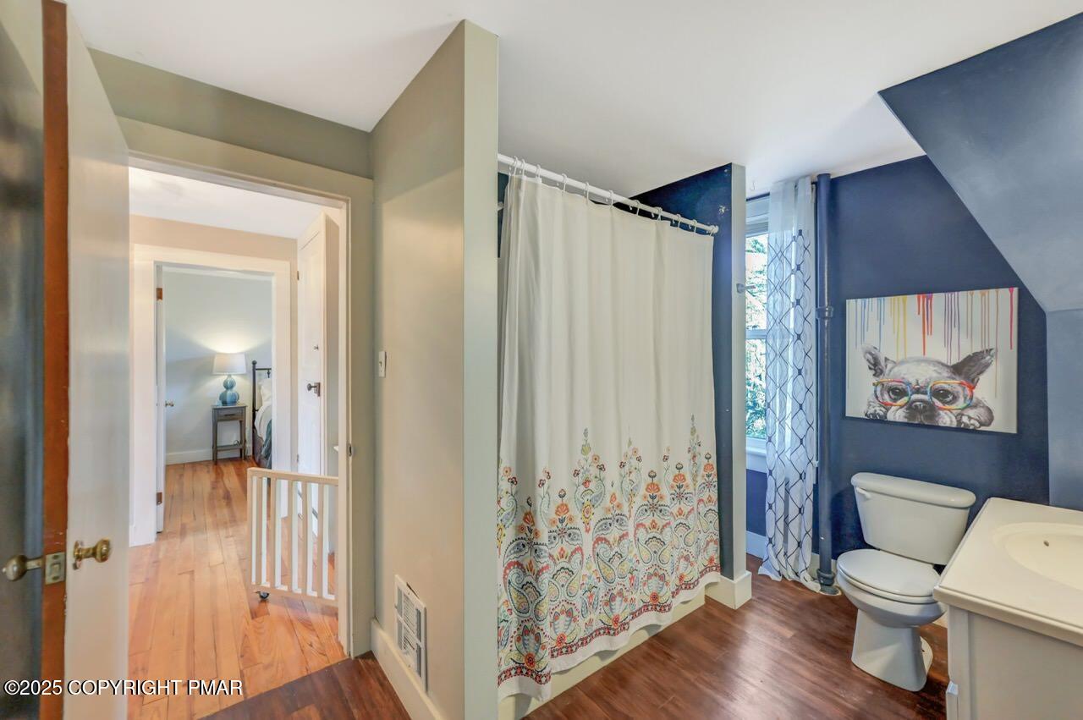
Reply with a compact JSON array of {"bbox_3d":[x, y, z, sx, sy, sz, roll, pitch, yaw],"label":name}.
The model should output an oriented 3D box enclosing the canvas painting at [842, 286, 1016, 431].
[{"bbox_3d":[1.936,-0.001,2.136,0.035,0.650,0.635,0,0,-41],"label":"canvas painting"}]

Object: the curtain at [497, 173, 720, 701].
[{"bbox_3d":[0.387,0.275,1.861,1.390,1.870,0.130,0,0,-37],"label":"curtain"}]

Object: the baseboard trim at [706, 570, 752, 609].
[{"bbox_3d":[1.044,1.249,2.356,0.170,0.155,0.180,0,0,-37],"label":"baseboard trim"}]

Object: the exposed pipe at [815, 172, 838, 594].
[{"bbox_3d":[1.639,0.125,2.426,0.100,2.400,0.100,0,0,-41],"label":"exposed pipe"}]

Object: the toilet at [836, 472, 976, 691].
[{"bbox_3d":[1.630,0.970,1.923,0.740,0.715,0.460,0,0,-41],"label":"toilet"}]

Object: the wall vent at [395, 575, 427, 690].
[{"bbox_3d":[-0.502,1.027,1.600,0.022,0.302,0.290,0,0,-40],"label":"wall vent"}]

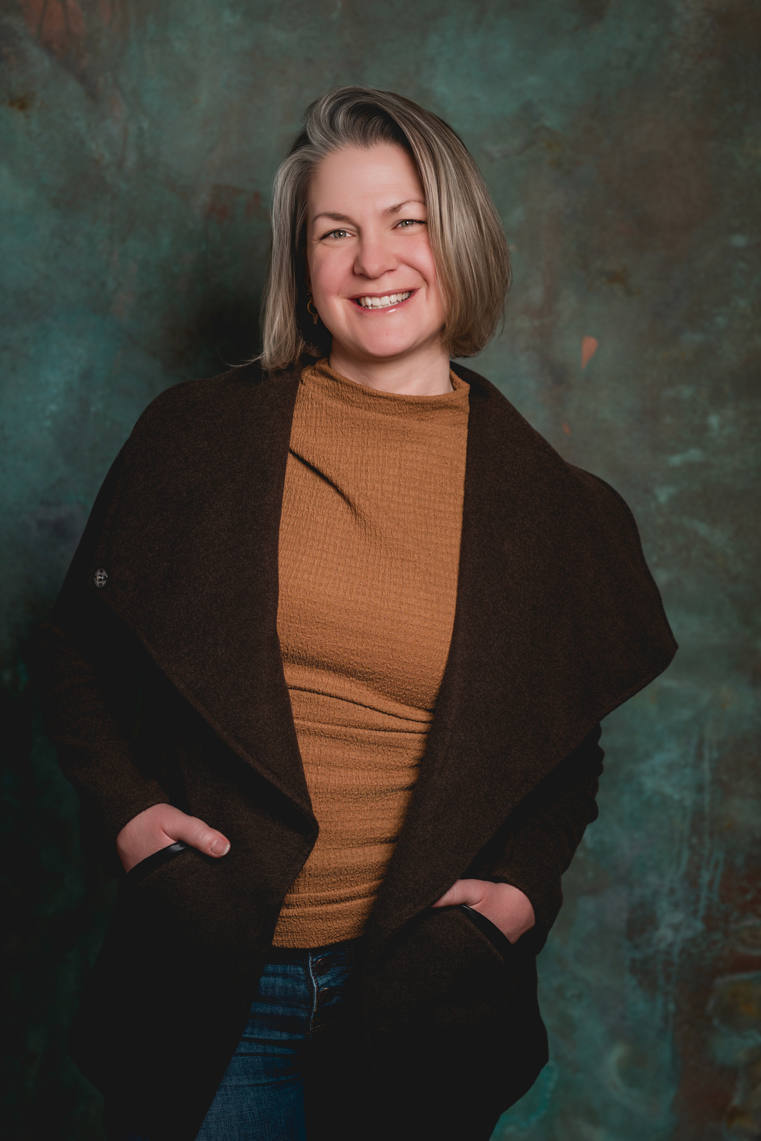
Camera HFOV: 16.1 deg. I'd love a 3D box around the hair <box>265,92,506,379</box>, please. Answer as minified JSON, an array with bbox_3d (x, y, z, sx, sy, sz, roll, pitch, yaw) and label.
[{"bbox_3d":[-0.004,-0.320,2.500,0.240,0.265,0.225,-8,4,8],"label":"hair"}]

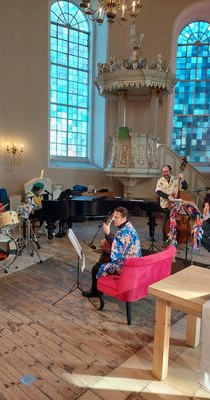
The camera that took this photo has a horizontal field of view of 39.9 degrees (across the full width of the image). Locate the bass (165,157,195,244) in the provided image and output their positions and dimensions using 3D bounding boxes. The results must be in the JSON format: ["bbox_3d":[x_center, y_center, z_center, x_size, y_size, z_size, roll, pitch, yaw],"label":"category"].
[{"bbox_3d":[1.648,0.089,6.301,0.660,1.920,0.420,0,2,9],"label":"bass"}]

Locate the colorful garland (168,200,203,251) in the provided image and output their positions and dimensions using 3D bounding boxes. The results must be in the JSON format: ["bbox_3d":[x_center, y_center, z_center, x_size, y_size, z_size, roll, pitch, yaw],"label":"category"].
[{"bbox_3d":[1.468,0.436,5.387,0.660,0.900,0.280,3,7,11],"label":"colorful garland"}]

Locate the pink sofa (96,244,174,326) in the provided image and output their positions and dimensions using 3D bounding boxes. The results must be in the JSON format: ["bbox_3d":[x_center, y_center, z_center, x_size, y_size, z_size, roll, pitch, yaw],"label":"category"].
[{"bbox_3d":[0.411,0.965,3.607,0.620,0.760,0.960,8,9,41],"label":"pink sofa"}]

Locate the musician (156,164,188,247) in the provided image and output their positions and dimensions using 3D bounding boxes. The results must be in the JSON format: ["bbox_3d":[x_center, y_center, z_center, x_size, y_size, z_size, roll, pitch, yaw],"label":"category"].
[{"bbox_3d":[1.517,0.135,6.559,0.660,1.760,0.480,3,7,10],"label":"musician"}]

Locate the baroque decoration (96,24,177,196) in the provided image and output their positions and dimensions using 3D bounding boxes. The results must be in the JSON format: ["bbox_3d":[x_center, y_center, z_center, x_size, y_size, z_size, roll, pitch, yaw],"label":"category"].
[{"bbox_3d":[0.923,-2.264,8.587,2.300,5.500,1.900,3,7,14],"label":"baroque decoration"}]

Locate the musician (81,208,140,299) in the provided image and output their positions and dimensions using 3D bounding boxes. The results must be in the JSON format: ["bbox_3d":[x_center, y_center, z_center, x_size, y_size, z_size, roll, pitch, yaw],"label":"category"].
[{"bbox_3d":[0.050,0.713,3.612,0.820,1.240,0.530,6,8,35],"label":"musician"}]

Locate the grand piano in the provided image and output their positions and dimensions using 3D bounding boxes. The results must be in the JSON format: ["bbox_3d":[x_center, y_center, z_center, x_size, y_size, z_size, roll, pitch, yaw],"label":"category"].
[{"bbox_3d":[-0.024,0.445,6.977,2.750,0.960,1.540,4,7,16],"label":"grand piano"}]

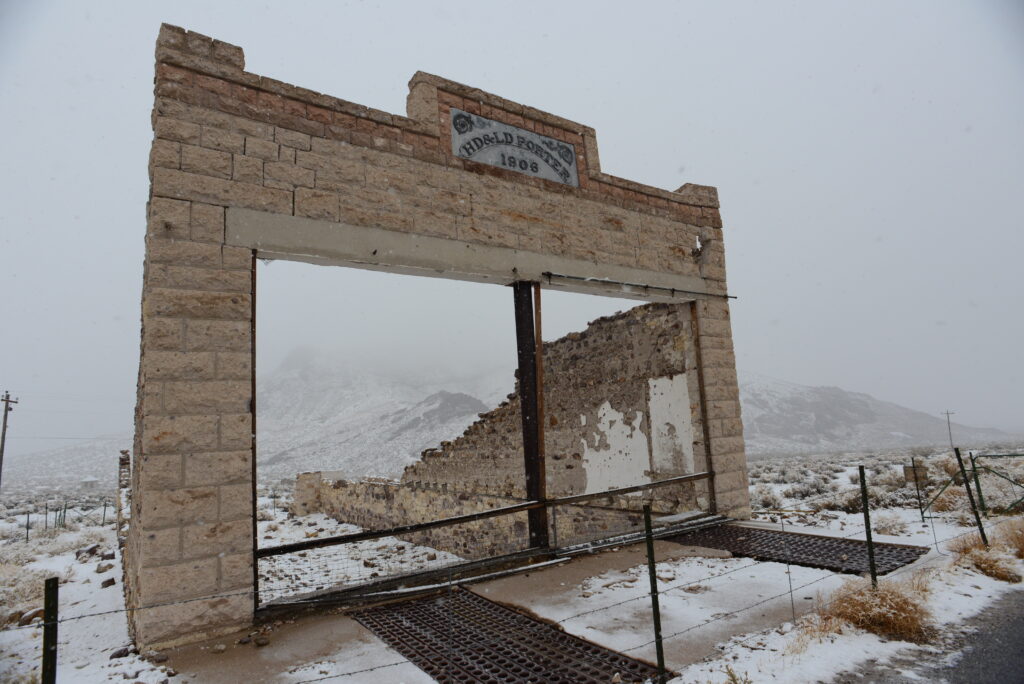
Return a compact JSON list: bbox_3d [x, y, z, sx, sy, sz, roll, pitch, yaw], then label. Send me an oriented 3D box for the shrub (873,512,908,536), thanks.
[{"bbox_3d":[4.501,2.161,6.784,0.360,0.246,0.360,-8,-9,31],"label":"shrub"}]

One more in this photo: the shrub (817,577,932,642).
[{"bbox_3d":[2.463,1.793,3.910,0.674,0.314,0.674,-8,-9,29],"label":"shrub"}]

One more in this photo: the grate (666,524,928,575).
[{"bbox_3d":[3.038,2.295,6.383,1.306,0.061,2.371,2,-10,-34],"label":"grate"}]

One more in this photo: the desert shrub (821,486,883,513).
[{"bbox_3d":[5.593,2.578,9.415,0.887,0.354,0.887,-8,-9,29],"label":"desert shrub"}]

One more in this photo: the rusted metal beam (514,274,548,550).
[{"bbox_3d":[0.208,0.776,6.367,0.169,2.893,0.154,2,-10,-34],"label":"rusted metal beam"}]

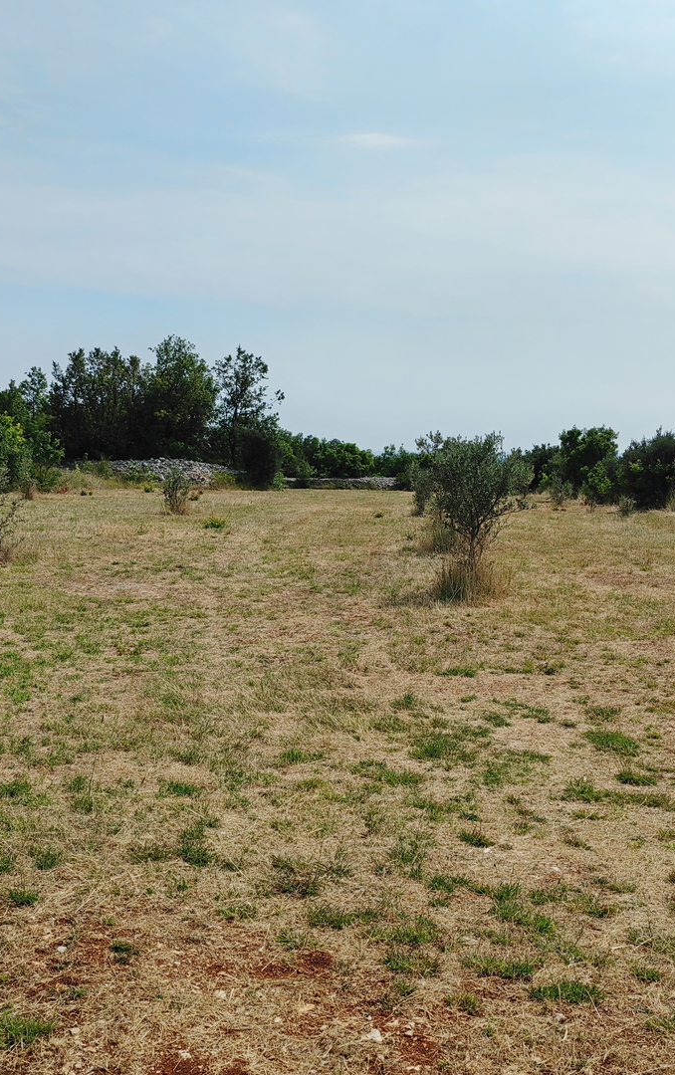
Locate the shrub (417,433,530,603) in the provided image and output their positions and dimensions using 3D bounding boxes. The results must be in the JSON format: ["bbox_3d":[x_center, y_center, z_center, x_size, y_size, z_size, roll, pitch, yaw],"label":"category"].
[{"bbox_3d":[1.509,-0.238,12.200,1.220,1.830,1.180,0,5,0],"label":"shrub"}]

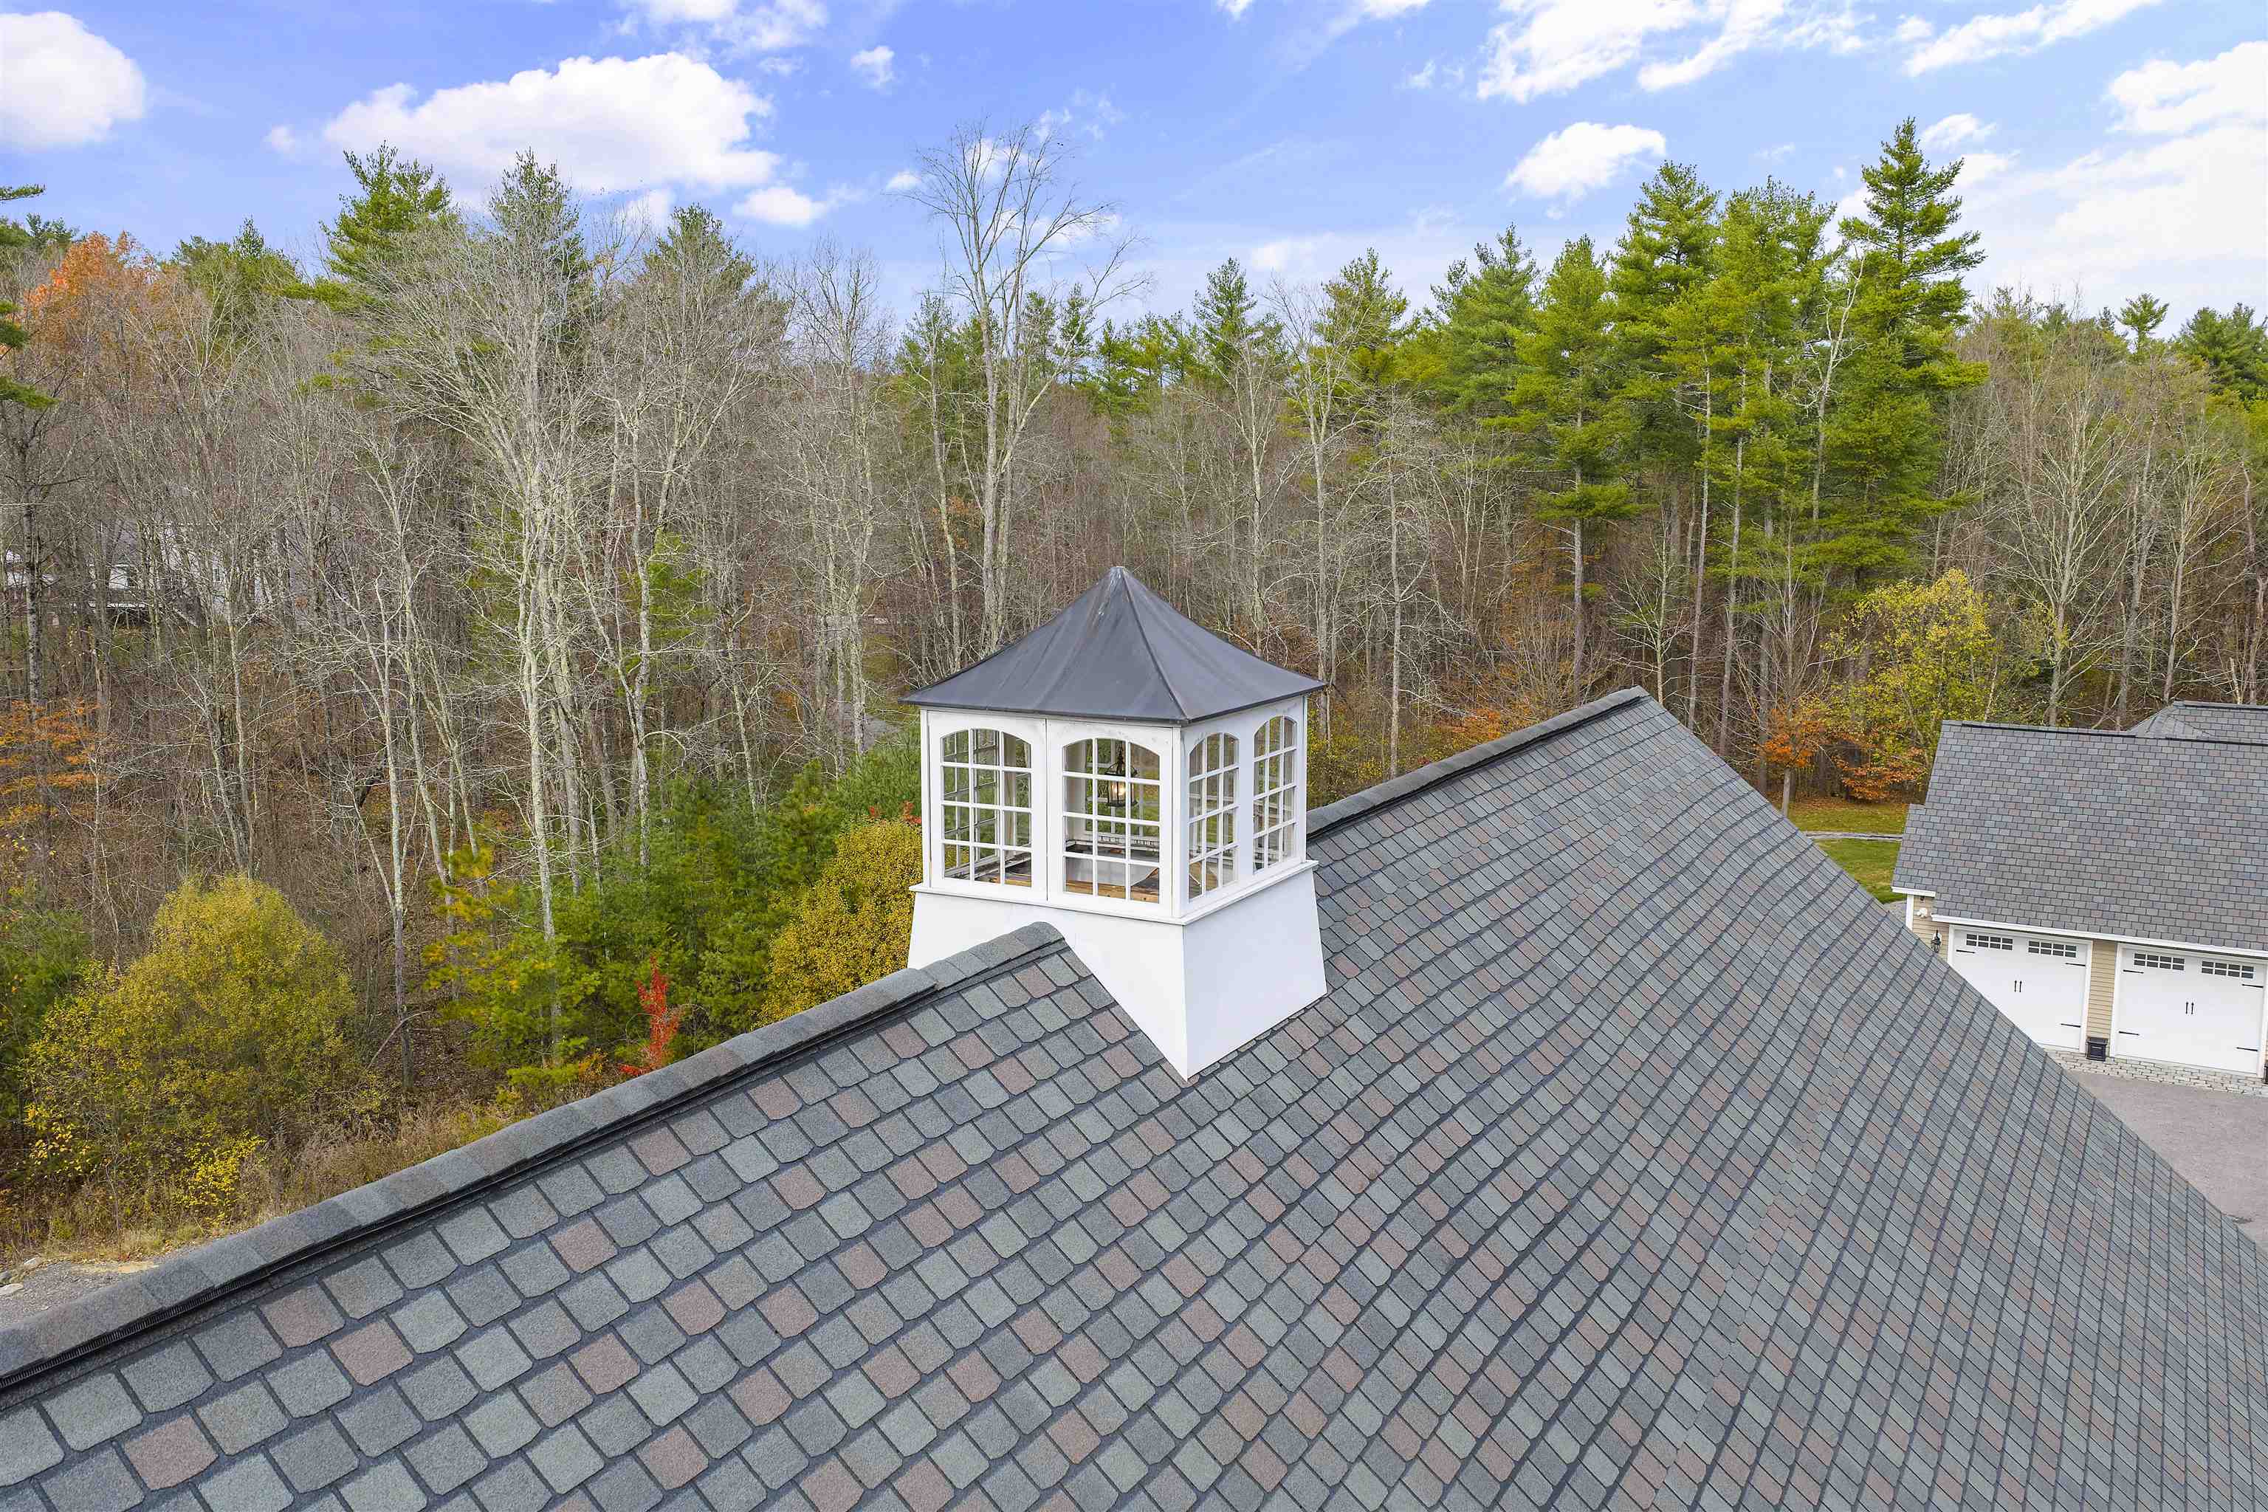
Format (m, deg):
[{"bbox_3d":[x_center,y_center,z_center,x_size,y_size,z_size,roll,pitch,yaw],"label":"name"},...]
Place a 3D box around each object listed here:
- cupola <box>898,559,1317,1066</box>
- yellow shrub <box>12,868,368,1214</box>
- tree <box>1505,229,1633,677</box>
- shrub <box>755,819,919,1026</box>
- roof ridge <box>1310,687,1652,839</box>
[{"bbox_3d":[-0.075,0.219,10.432,1.850,2.658,1.850,5,10,29],"label":"cupola"},{"bbox_3d":[-17.706,5.119,33.716,5.800,5.681,5.600,-5,10,-28],"label":"yellow shrub"},{"bbox_3d":[17.497,-9.278,71.676,5.300,22.913,5.300,2,9,13],"label":"tree"},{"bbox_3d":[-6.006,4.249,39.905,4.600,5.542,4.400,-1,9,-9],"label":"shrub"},{"bbox_3d":[3.490,-0.078,16.886,0.380,0.200,11.100,5,10,29],"label":"roof ridge"}]

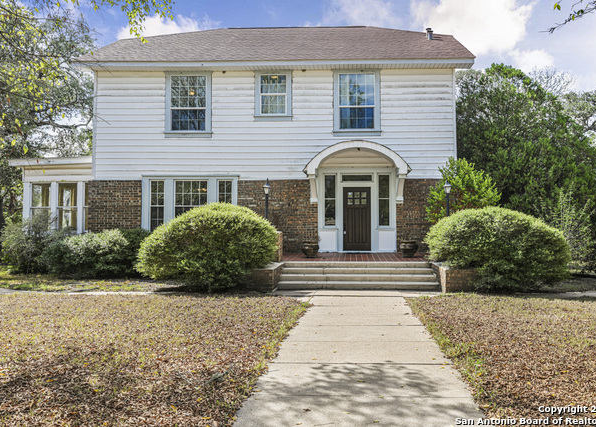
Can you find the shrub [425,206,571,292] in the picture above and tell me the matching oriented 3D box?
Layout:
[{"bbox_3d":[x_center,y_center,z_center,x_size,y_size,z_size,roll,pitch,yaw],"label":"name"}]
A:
[{"bbox_3d":[4.700,0.790,10.200,3.150,1.940,2.600,0,0,2],"label":"shrub"}]

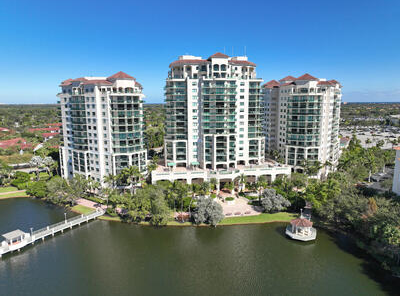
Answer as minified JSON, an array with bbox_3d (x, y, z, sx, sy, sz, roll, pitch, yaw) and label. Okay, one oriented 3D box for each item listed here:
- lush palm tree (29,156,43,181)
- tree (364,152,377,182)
[{"bbox_3d":[-80.620,10.380,136.110,6.530,12.040,6.530,0,9,0],"label":"lush palm tree"},{"bbox_3d":[80.140,8.910,130.250,6.200,15.110,6.200,0,9,0],"label":"tree"}]

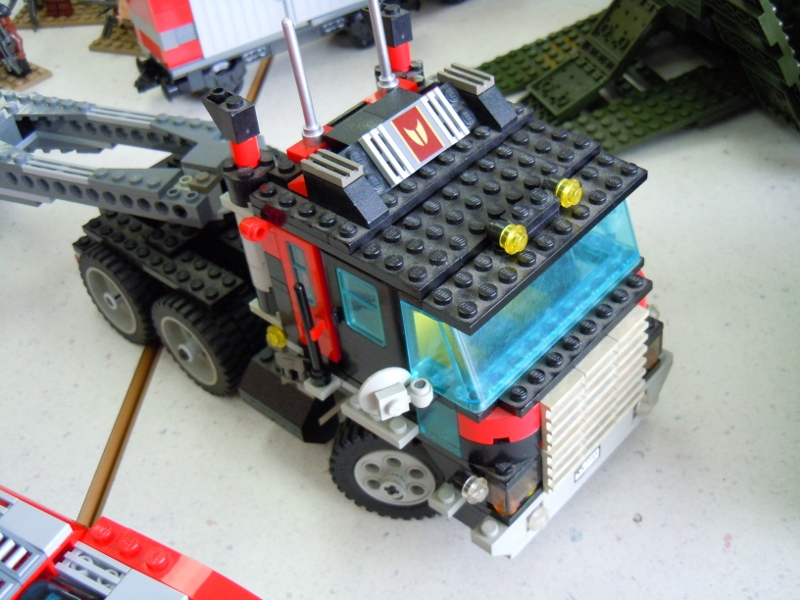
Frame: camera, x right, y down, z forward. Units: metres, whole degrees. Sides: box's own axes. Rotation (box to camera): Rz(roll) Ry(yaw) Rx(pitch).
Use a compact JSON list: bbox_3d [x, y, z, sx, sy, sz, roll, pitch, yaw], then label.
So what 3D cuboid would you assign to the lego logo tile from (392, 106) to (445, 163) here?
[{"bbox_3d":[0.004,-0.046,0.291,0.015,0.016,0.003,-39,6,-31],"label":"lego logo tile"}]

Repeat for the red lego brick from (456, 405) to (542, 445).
[{"bbox_3d":[0.027,0.032,0.282,0.016,0.010,0.016,27,52,34],"label":"red lego brick"}]

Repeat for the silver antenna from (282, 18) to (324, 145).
[{"bbox_3d":[-0.027,-0.059,0.286,0.006,0.038,0.006,-6,40,5],"label":"silver antenna"}]

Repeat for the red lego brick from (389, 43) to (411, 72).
[{"bbox_3d":[-0.001,-0.077,0.328,0.008,0.010,0.008,27,52,34],"label":"red lego brick"}]

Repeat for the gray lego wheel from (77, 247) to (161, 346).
[{"bbox_3d":[-0.106,-0.003,0.405,0.042,0.042,0.015,27,52,34],"label":"gray lego wheel"}]

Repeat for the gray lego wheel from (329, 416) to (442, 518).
[{"bbox_3d":[0.000,0.052,0.325,0.042,0.042,0.016,3,42,13],"label":"gray lego wheel"}]

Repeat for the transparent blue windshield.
[{"bbox_3d":[0.037,-0.006,0.291,0.024,0.029,0.080,27,52,34],"label":"transparent blue windshield"}]

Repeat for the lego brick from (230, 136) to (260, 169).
[{"bbox_3d":[-0.044,-0.043,0.295,0.008,0.010,0.008,27,52,34],"label":"lego brick"}]

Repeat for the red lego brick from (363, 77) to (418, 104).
[{"bbox_3d":[-0.003,-0.061,0.315,0.008,0.004,0.016,27,52,34],"label":"red lego brick"}]

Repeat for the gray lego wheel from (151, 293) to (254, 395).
[{"bbox_3d":[-0.071,0.015,0.378,0.042,0.042,0.015,27,52,34],"label":"gray lego wheel"}]

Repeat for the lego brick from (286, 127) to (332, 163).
[{"bbox_3d":[-0.024,-0.044,0.299,0.008,0.004,0.016,27,52,34],"label":"lego brick"}]

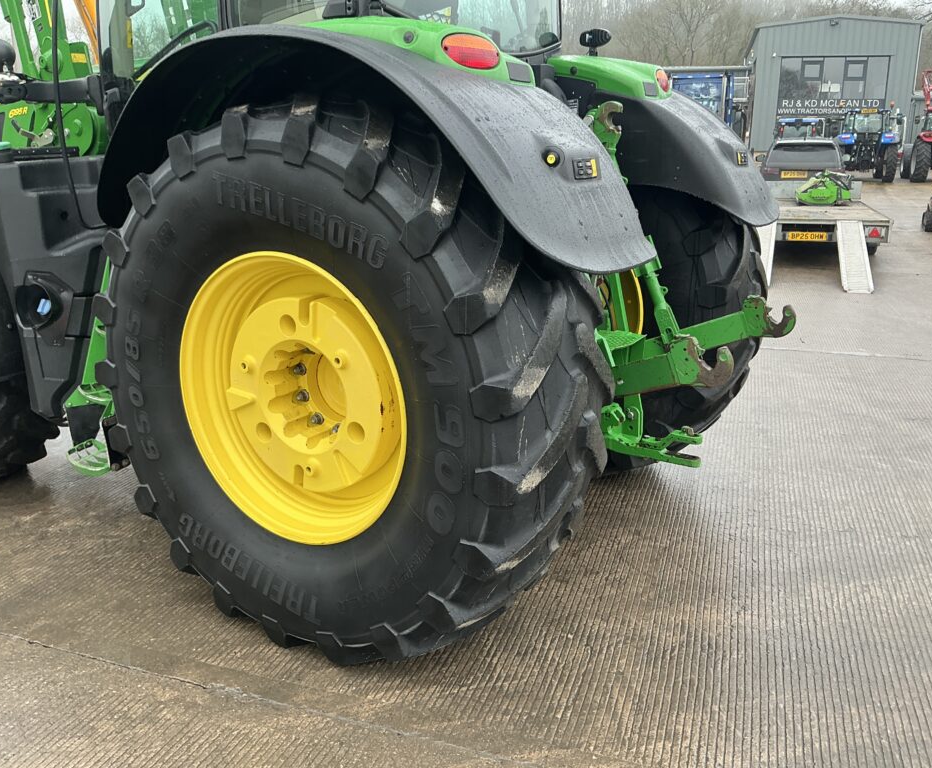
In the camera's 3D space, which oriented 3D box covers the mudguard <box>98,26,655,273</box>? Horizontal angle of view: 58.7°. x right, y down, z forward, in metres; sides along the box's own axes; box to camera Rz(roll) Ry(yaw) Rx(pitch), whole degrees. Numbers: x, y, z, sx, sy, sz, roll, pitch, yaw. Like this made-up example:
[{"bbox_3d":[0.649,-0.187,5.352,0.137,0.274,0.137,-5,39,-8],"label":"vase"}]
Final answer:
[{"bbox_3d":[-0.368,-0.813,2.780,1.980,0.740,0.620,9,18,29],"label":"mudguard"}]

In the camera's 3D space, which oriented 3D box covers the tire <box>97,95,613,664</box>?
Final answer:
[{"bbox_3d":[-0.462,-0.021,3.067,2.060,2.020,0.670,9,18,29],"label":"tire"}]

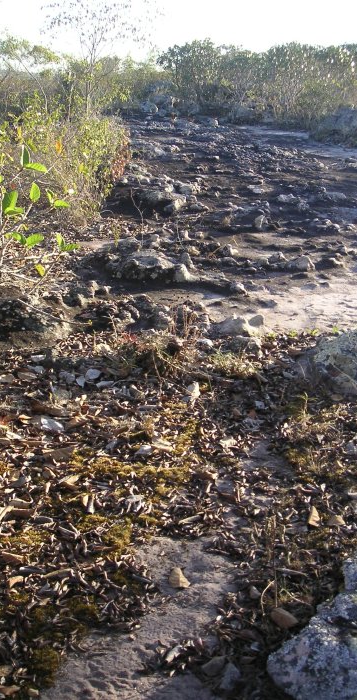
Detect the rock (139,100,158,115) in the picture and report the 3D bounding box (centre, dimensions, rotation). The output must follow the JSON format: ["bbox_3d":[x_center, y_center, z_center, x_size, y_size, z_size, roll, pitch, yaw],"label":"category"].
[{"bbox_3d":[-1.054,-8.551,27.091,0.620,0.420,0.450,0,20,0],"label":"rock"}]

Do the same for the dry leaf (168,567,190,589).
[{"bbox_3d":[0.004,0.711,2.398,0.052,0.030,0.072,-9,22,-23],"label":"dry leaf"}]

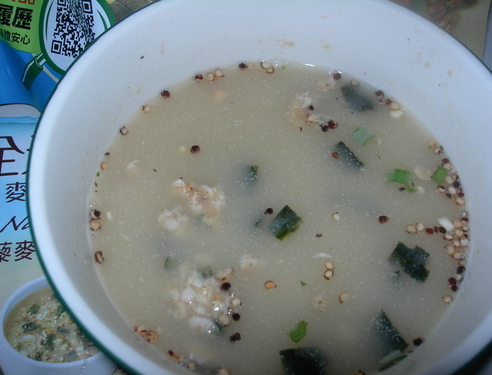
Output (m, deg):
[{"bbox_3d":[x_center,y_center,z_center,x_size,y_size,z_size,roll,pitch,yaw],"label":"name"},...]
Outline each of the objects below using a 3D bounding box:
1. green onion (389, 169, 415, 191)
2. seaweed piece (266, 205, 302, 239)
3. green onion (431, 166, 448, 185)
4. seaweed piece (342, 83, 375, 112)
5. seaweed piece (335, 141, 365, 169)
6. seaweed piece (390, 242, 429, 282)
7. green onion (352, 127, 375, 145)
[{"bbox_3d":[0.047,-0.001,0.168,0.008,0.003,0.007,2,59,0],"label":"green onion"},{"bbox_3d":[0.011,0.011,0.160,0.006,0.003,0.010,38,65,19],"label":"seaweed piece"},{"bbox_3d":[0.060,-0.003,0.169,0.003,0.002,0.006,34,64,17],"label":"green onion"},{"bbox_3d":[0.036,-0.029,0.184,0.007,0.003,0.013,-25,63,-15],"label":"seaweed piece"},{"bbox_3d":[0.032,-0.008,0.172,0.005,0.003,0.012,-31,65,-18],"label":"seaweed piece"},{"bbox_3d":[0.047,0.021,0.155,0.011,0.003,0.009,33,64,17],"label":"seaweed piece"},{"bbox_3d":[0.038,-0.016,0.176,0.006,0.002,0.005,-36,67,-20],"label":"green onion"}]

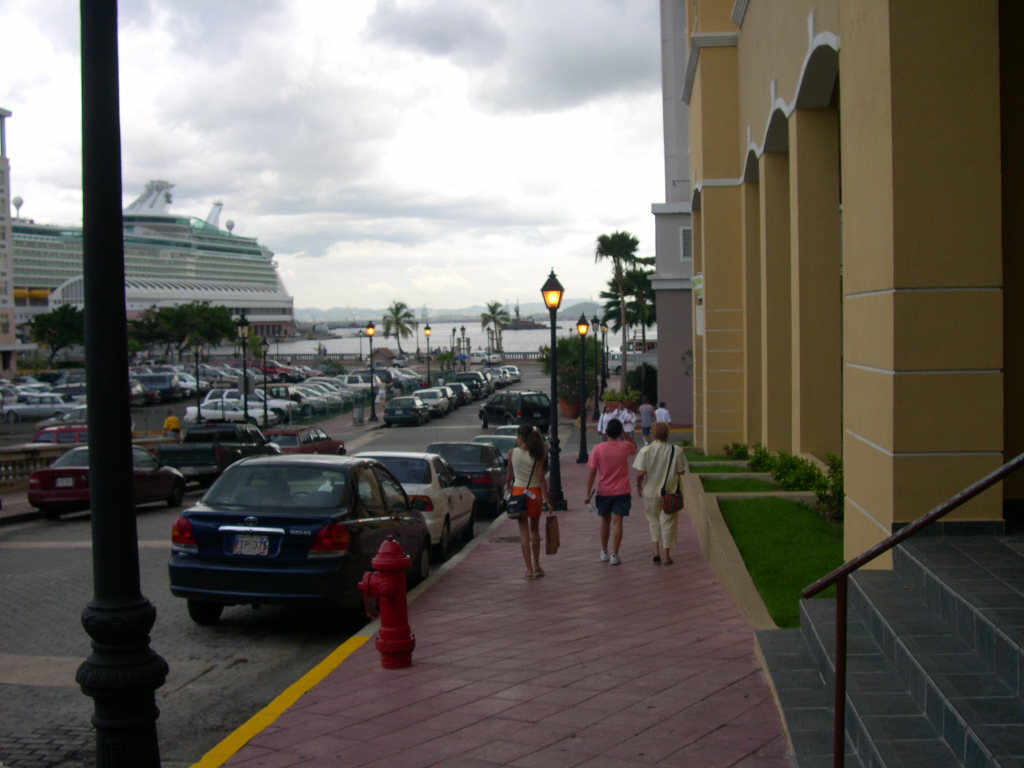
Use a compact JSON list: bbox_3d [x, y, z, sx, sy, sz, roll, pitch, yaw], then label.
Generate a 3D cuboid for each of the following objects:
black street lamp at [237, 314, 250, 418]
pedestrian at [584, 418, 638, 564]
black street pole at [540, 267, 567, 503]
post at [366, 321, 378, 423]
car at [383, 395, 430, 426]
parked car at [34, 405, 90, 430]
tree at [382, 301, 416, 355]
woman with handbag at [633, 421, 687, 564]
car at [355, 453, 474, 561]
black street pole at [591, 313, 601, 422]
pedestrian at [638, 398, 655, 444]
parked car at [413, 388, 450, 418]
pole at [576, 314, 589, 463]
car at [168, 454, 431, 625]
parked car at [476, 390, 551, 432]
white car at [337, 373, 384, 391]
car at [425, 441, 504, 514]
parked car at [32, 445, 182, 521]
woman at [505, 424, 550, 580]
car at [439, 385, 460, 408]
[{"bbox_3d":[-9.133,0.062,38.467,0.450,5.000,0.450,-1,3,6],"label":"black street lamp"},{"bbox_3d":[1.098,1.176,12.357,0.570,1.610,0.360,-1,3,6],"label":"pedestrian"},{"bbox_3d":[0.768,0.104,20.074,0.420,4.303,0.420,-1,3,6],"label":"black street pole"},{"bbox_3d":[-6.937,-0.605,55.369,0.450,4.950,0.450,-1,3,6],"label":"post"},{"bbox_3d":[-5.131,1.378,56.654,1.670,1.380,4.200,-1,1,6],"label":"car"},{"bbox_3d":[-18.900,1.560,49.500,4.350,1.400,1.700,-1,3,7],"label":"parked car"},{"bbox_3d":[-12.810,-6.149,128.000,3.700,6.500,3.700,-1,3,0],"label":"tree"},{"bbox_3d":[1.680,1.241,12.800,0.580,1.611,0.400,-1,3,6],"label":"woman with handbag"},{"bbox_3d":[-1.520,1.655,16.350,1.700,1.390,4.400,1,-1,6],"label":"car"},{"bbox_3d":[3.515,-0.670,47.173,0.420,4.341,0.420,-1,3,6],"label":"black street pole"},{"bbox_3d":[4.648,1.280,38.854,0.500,1.720,0.360,-1,3,6],"label":"pedestrian"},{"bbox_3d":[-4.397,1.140,63.501,1.690,1.400,4.300,-1,2,6],"label":"parked car"},{"bbox_3d":[2.074,0.131,32.700,0.350,4.360,0.350,-1,3,6],"label":"pole"},{"bbox_3d":[-1.940,1.425,11.320,1.680,1.500,4.180,1,0,6],"label":"car"},{"bbox_3d":[0.080,1.174,47.967,1.780,1.700,4.600,-3,2,-22],"label":"parked car"},{"bbox_3d":[-9.384,0.223,72.500,4.400,1.680,1.780,-1,3,8],"label":"white car"},{"bbox_3d":[-0.891,1.763,22.115,1.690,1.350,4.500,-1,-1,6],"label":"car"},{"bbox_3d":[-8.254,1.973,23.400,1.680,1.370,4.250,-1,0,5],"label":"parked car"},{"bbox_3d":[0.162,1.233,11.750,0.480,1.610,0.360,-1,3,4],"label":"woman"},{"bbox_3d":[-4.250,0.708,68.500,1.700,1.400,4.400,-1,2,7],"label":"car"}]

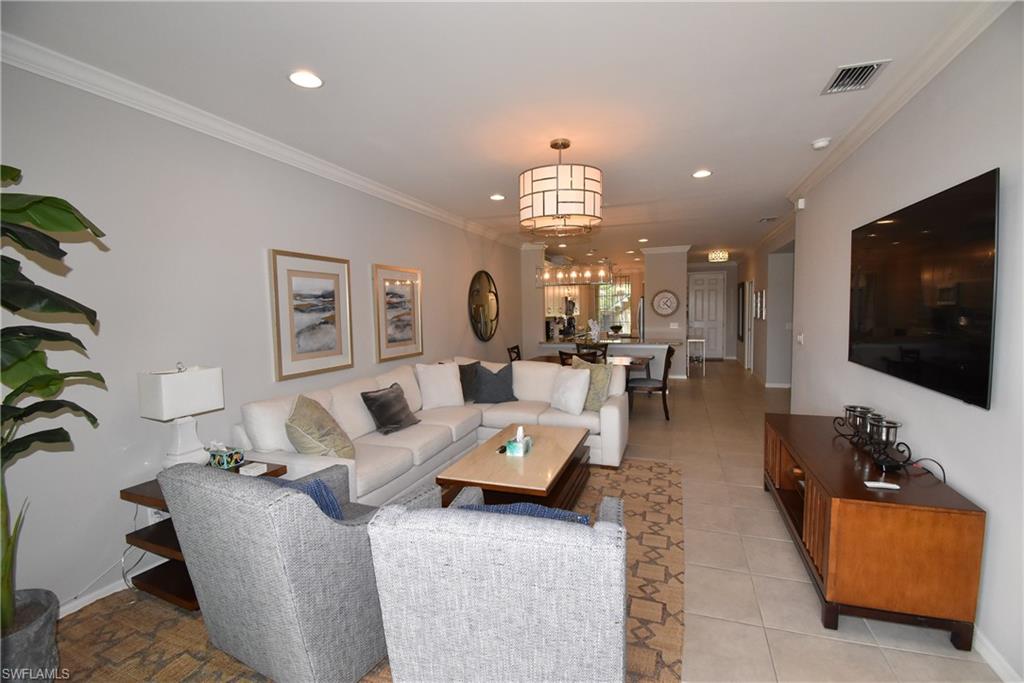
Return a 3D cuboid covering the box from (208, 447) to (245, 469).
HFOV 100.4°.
[{"bbox_3d":[-1.911,0.763,2.858,0.130,0.125,0.125,1,5,22],"label":"box"}]

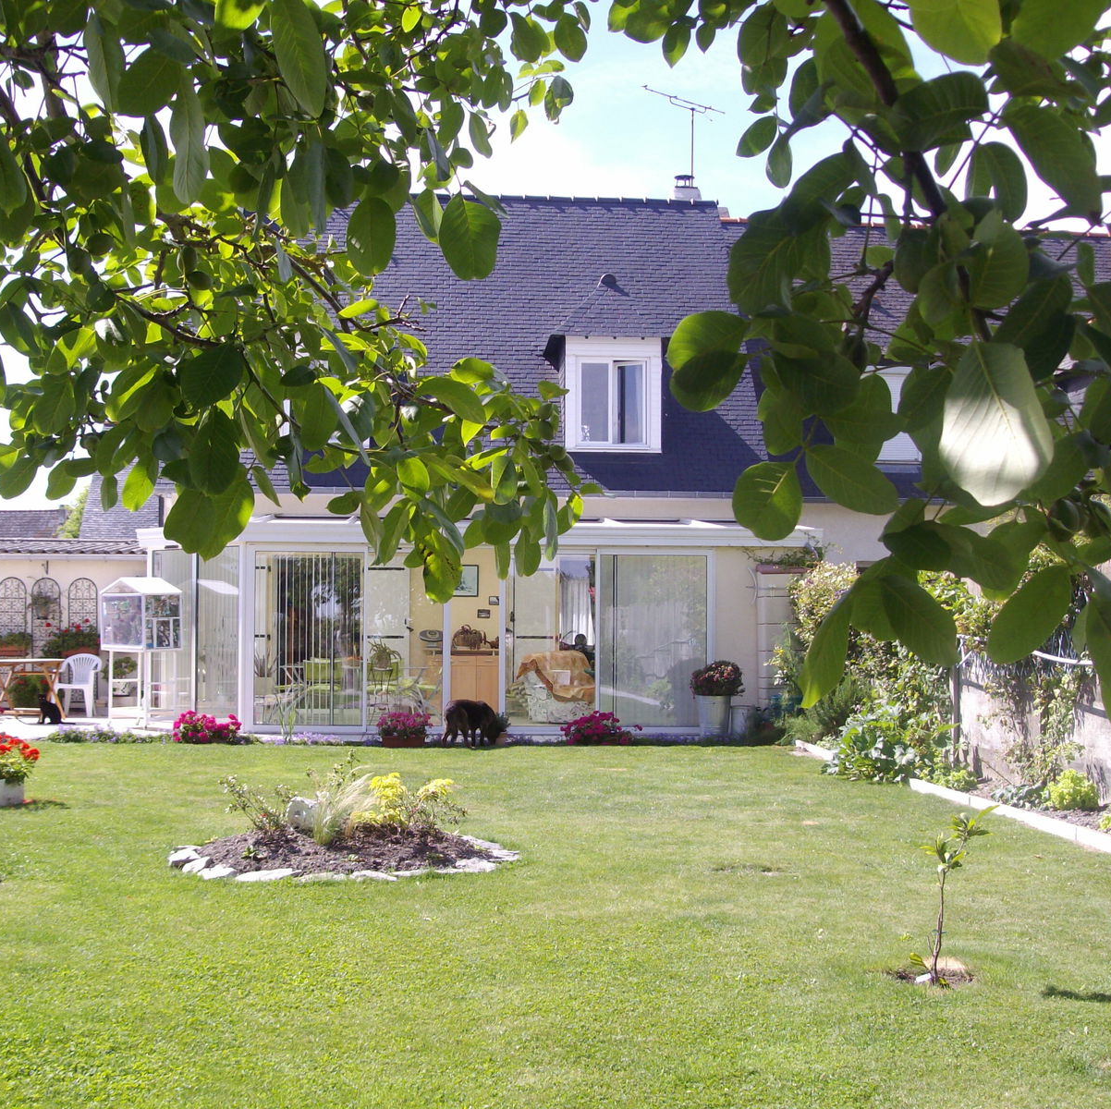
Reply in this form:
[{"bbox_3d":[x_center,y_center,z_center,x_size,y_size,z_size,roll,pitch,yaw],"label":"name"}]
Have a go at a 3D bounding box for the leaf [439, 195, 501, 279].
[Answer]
[{"bbox_3d":[-0.117,-0.434,2.100,0.082,0.126,0.035,-9,0,-1],"label":"leaf"}]

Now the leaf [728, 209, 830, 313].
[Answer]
[{"bbox_3d":[0.219,-0.288,1.520,0.080,0.100,0.035,35,0,0],"label":"leaf"}]

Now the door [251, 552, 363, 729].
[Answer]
[{"bbox_3d":[-2.907,1.014,18.000,1.312,2.082,0.090,0,-3,-6],"label":"door"}]

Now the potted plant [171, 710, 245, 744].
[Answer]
[{"bbox_3d":[-4.007,2.000,17.750,0.800,0.390,0.450,0,-2,-3],"label":"potted plant"}]

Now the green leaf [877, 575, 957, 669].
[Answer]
[{"bbox_3d":[0.355,0.065,1.500,0.052,0.122,0.035,-39,0,9],"label":"green leaf"}]

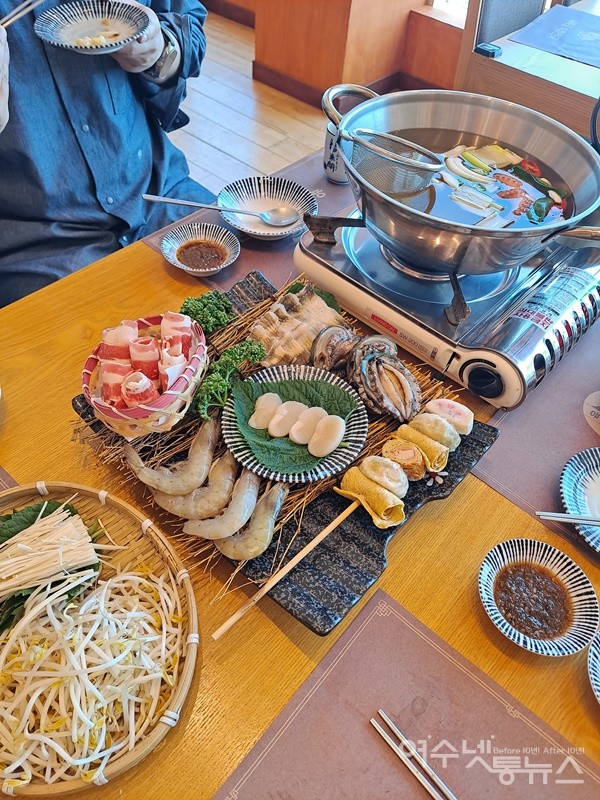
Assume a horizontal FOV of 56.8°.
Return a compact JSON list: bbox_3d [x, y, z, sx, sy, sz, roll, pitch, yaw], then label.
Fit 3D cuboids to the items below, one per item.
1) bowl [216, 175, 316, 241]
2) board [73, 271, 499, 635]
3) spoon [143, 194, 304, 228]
[{"bbox_3d":[-0.046,-0.278,0.838,0.154,0.038,0.154,2,51,-3],"label":"bowl"},{"bbox_3d":[-0.020,0.017,0.611,0.371,0.029,0.297,37,57,22],"label":"board"},{"bbox_3d":[-0.111,-0.277,0.807,0.227,0.024,0.043,3,51,-14],"label":"spoon"}]

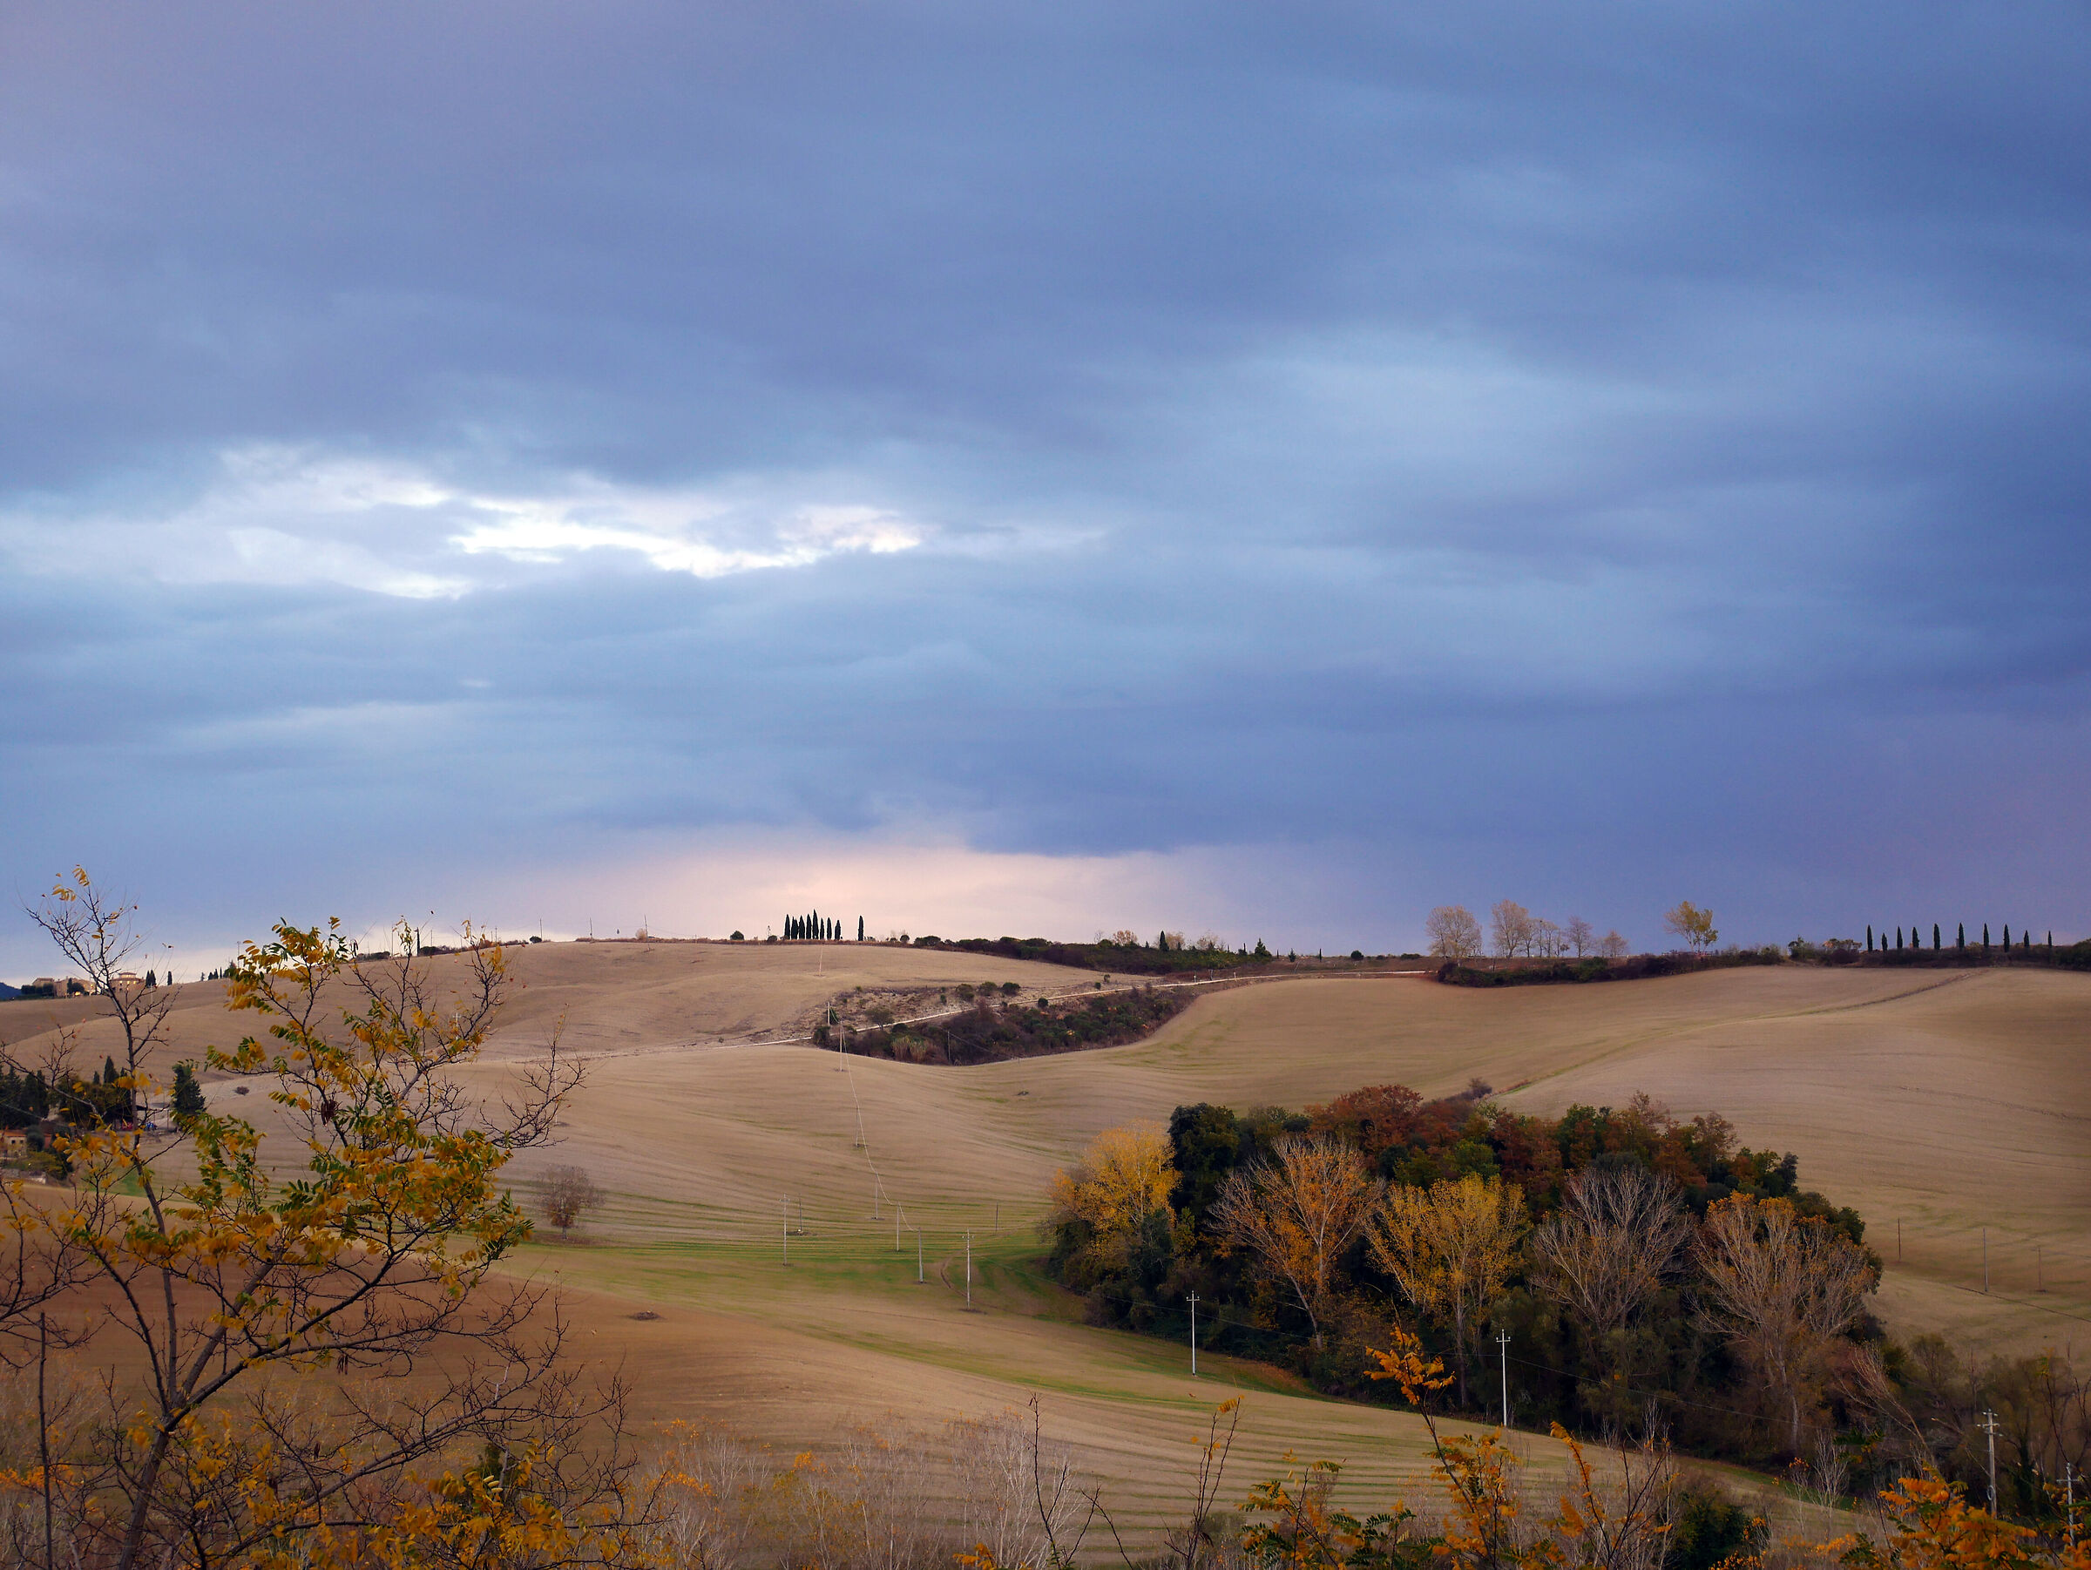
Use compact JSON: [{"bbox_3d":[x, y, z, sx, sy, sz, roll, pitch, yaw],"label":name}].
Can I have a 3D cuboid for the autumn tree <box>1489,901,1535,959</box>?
[{"bbox_3d":[112.150,35.059,930.000,10.500,14.338,10.500,0,-3,7],"label":"autumn tree"}]

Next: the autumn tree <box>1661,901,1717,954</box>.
[{"bbox_3d":[151.731,33.825,910.000,12.876,13.069,12.000,-1,-3,9],"label":"autumn tree"}]

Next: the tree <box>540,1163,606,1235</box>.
[{"bbox_3d":[-73.369,64.435,600.000,10.644,11.531,10.000,0,-3,-7],"label":"tree"}]

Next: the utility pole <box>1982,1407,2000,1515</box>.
[{"bbox_3d":[78.327,56.329,320.000,1.600,9.664,0.450,2,-3,-28],"label":"utility pole"}]

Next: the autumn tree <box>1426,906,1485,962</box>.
[{"bbox_3d":[98.598,35.845,930.000,13.749,13.552,12.500,0,-3,6],"label":"autumn tree"}]

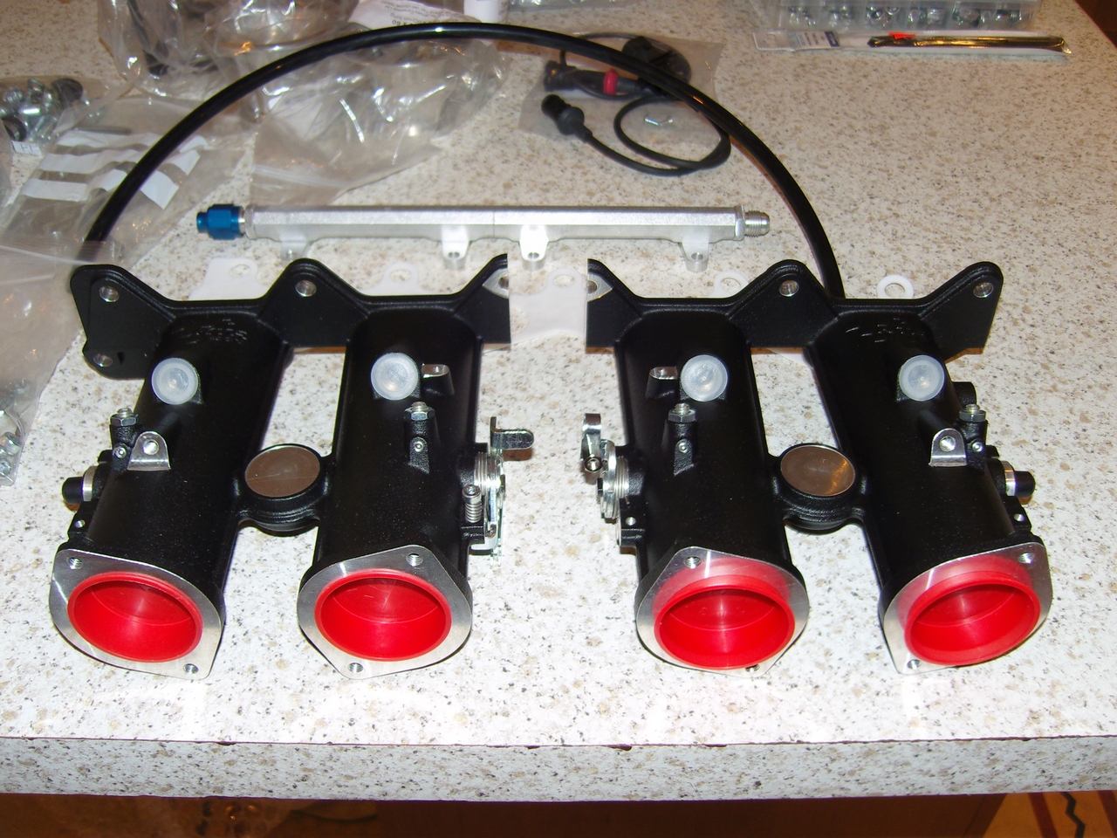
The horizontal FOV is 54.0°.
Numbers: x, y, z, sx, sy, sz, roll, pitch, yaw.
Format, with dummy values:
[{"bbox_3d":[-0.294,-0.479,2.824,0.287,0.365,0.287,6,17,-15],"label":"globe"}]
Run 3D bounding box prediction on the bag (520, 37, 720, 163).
[{"bbox_3d":[0.046,-0.228,0.748,0.140,0.024,0.142,0,42,0],"label":"bag"}]

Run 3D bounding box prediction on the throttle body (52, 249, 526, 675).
[{"bbox_3d":[-0.115,0.007,0.453,0.208,0.069,0.181,-1,42,-1],"label":"throttle body"}]

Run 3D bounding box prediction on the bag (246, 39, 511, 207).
[{"bbox_3d":[-0.108,-0.196,0.694,0.150,0.048,0.160,0,42,0],"label":"bag"}]

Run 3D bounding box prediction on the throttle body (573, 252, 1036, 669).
[{"bbox_3d":[0.106,0.007,0.453,0.194,0.069,0.181,0,42,0],"label":"throttle body"}]

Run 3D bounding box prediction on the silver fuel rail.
[{"bbox_3d":[-0.043,-0.105,0.612,0.316,0.022,0.042,1,42,1],"label":"silver fuel rail"}]

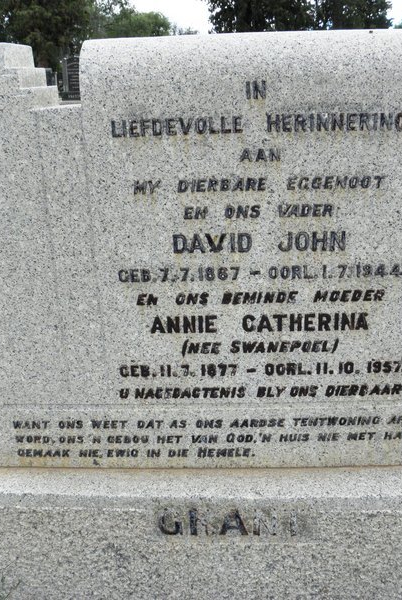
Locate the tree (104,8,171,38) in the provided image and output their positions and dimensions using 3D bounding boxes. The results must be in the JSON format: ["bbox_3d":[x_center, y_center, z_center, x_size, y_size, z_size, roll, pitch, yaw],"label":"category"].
[{"bbox_3d":[-3.503,-13.605,34.249,4.150,5.350,3.940,-3,20,-5],"label":"tree"}]

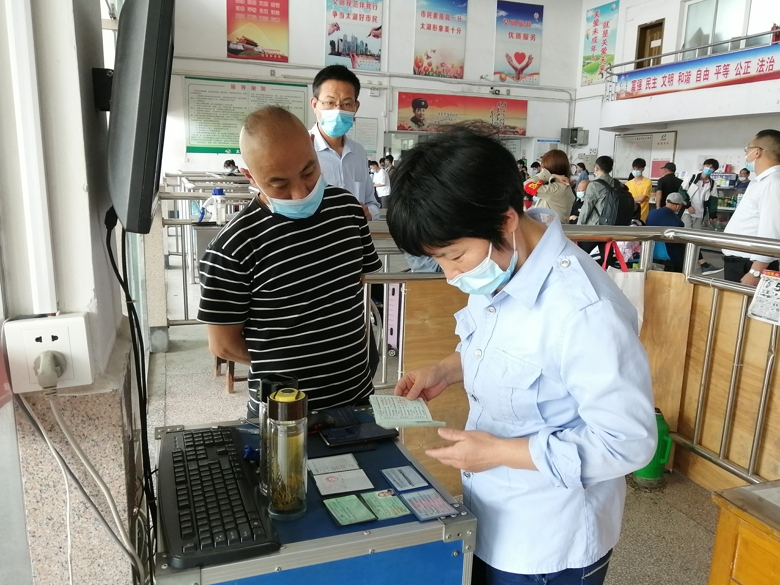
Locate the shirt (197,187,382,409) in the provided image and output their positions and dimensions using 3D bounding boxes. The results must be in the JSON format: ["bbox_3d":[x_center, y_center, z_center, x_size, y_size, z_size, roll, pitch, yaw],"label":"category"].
[{"bbox_3d":[-0.256,0.011,1.536,0.460,0.620,0.330,-5,13,-29],"label":"shirt"}]

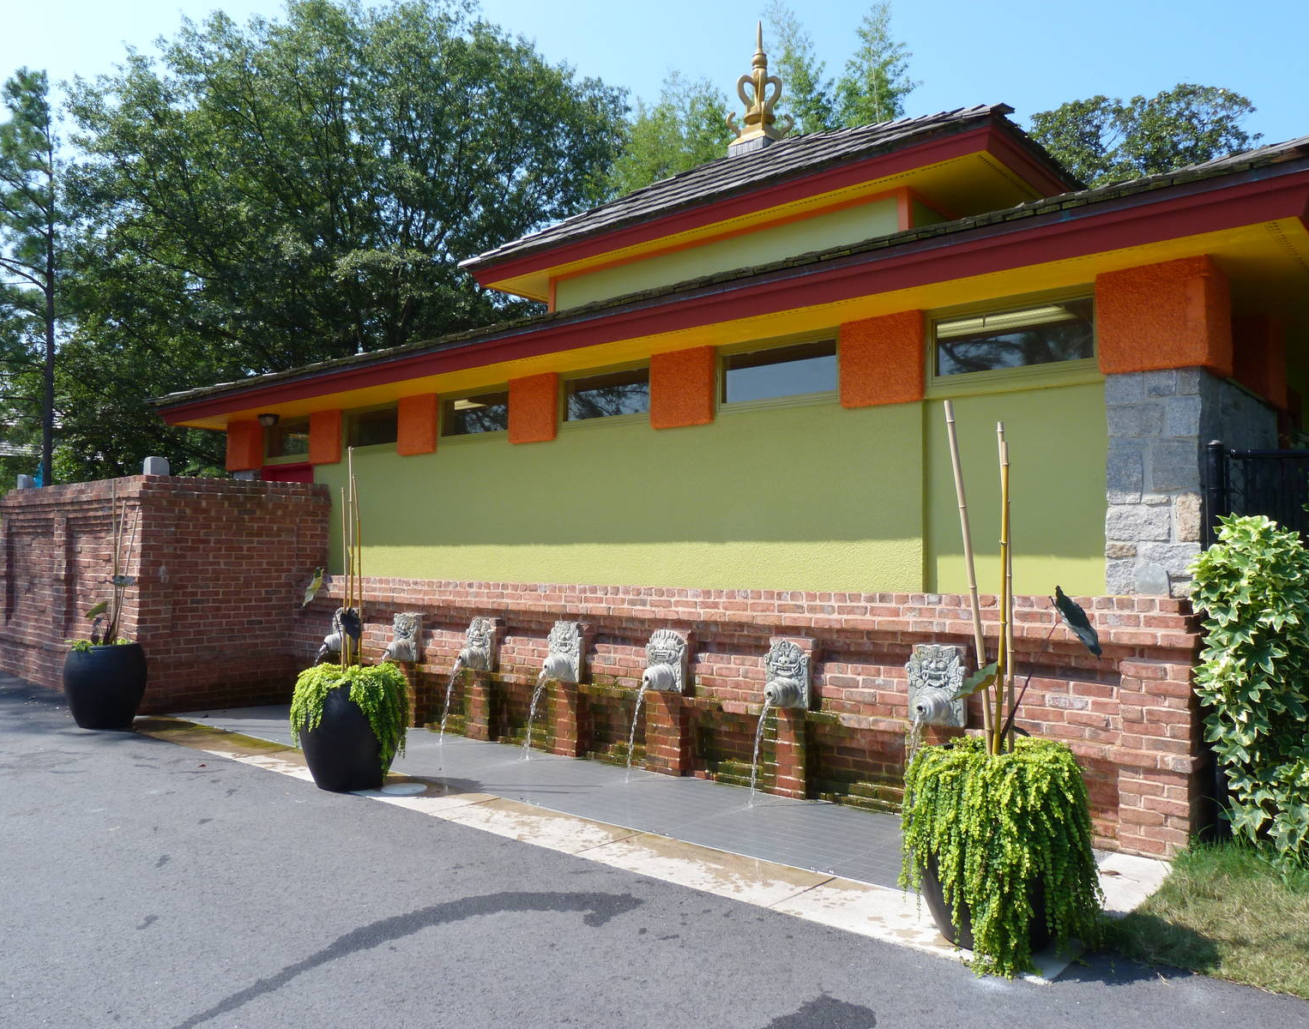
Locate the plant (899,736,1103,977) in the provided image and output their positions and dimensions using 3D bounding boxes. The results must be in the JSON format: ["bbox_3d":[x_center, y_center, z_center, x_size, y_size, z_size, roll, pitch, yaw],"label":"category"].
[{"bbox_3d":[1.283,1.200,3.665,0.740,0.700,0.720,-1,-2,19],"label":"plant"}]

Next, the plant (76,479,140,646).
[{"bbox_3d":[-4.462,0.415,8.080,0.400,1.340,0.380,-2,-4,40],"label":"plant"}]

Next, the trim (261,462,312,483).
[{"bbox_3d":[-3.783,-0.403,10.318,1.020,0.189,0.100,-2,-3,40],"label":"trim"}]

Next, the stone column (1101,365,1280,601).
[{"bbox_3d":[2.965,-0.119,5.521,0.449,1.120,1.450,-2,-4,40],"label":"stone column"}]

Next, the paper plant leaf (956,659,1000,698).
[{"bbox_3d":[1.154,0.593,3.550,0.160,0.130,0.130,1,-3,-11],"label":"paper plant leaf"}]

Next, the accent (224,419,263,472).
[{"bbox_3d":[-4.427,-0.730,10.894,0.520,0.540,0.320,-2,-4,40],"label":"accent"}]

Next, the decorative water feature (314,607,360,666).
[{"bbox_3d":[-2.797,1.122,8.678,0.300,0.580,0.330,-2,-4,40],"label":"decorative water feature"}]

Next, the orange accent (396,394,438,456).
[{"bbox_3d":[-2.130,-0.798,8.997,0.550,0.530,0.080,-2,-4,40],"label":"orange accent"}]

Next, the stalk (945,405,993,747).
[{"bbox_3d":[1.146,0.229,3.600,0.035,1.285,0.035,-7,3,0],"label":"stalk"}]

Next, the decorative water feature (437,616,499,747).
[{"bbox_3d":[-1.416,1.244,7.471,0.300,0.907,0.390,-2,-4,40],"label":"decorative water feature"}]

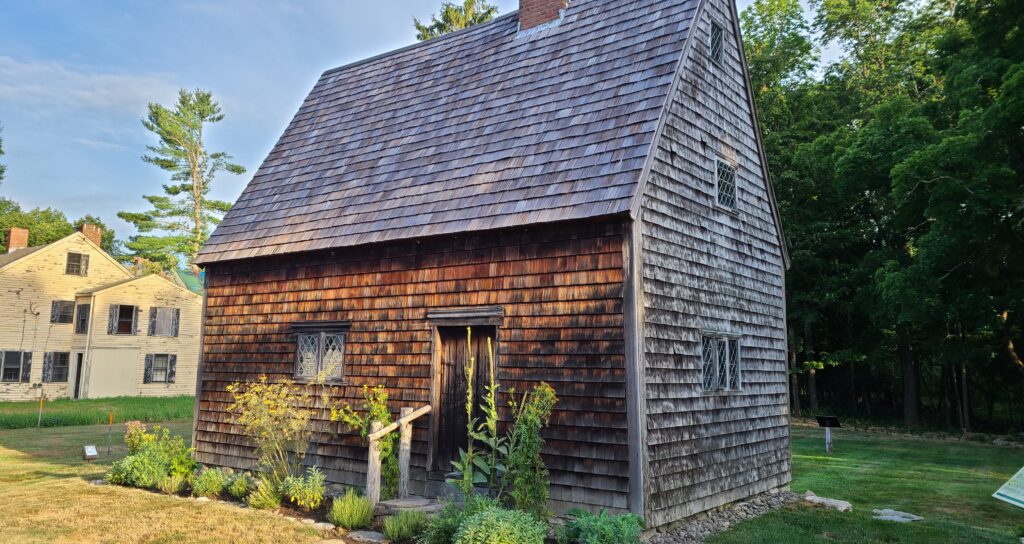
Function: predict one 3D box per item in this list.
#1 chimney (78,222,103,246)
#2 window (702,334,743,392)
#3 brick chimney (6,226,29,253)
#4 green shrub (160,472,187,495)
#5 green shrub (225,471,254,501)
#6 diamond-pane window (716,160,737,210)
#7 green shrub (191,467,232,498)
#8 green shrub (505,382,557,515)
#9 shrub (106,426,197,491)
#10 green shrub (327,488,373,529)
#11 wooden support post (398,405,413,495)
[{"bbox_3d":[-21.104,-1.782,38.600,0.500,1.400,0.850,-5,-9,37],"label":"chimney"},{"bbox_3d":[2.627,1.144,9.586,0.090,0.680,1.250,-5,-9,37],"label":"window"},{"bbox_3d":[-25.644,-1.686,39.900,0.500,1.380,0.880,-5,-9,37],"label":"brick chimney"},{"bbox_3d":[-4.574,2.848,10.411,0.410,0.320,0.380,-5,-9,37],"label":"green shrub"},{"bbox_3d":[-3.376,2.652,9.595,0.330,0.310,0.320,-5,-9,37],"label":"green shrub"},{"bbox_3d":[2.817,-1.124,10.078,0.090,0.620,0.710,-5,-9,37],"label":"diamond-pane window"},{"bbox_3d":[-3.799,2.641,9.759,0.480,0.360,0.450,-5,-9,37],"label":"green shrub"},{"bbox_3d":[0.196,1.895,8.207,0.570,1.430,0.530,1,-7,0],"label":"green shrub"},{"bbox_3d":[-4.894,2.516,10.513,1.100,0.760,0.880,-5,-9,37],"label":"shrub"},{"bbox_3d":[-1.725,2.497,8.204,0.441,0.344,0.418,1,-7,0],"label":"green shrub"},{"bbox_3d":[-1.274,2.157,9.216,0.140,1.060,0.140,1,-7,0],"label":"wooden support post"}]

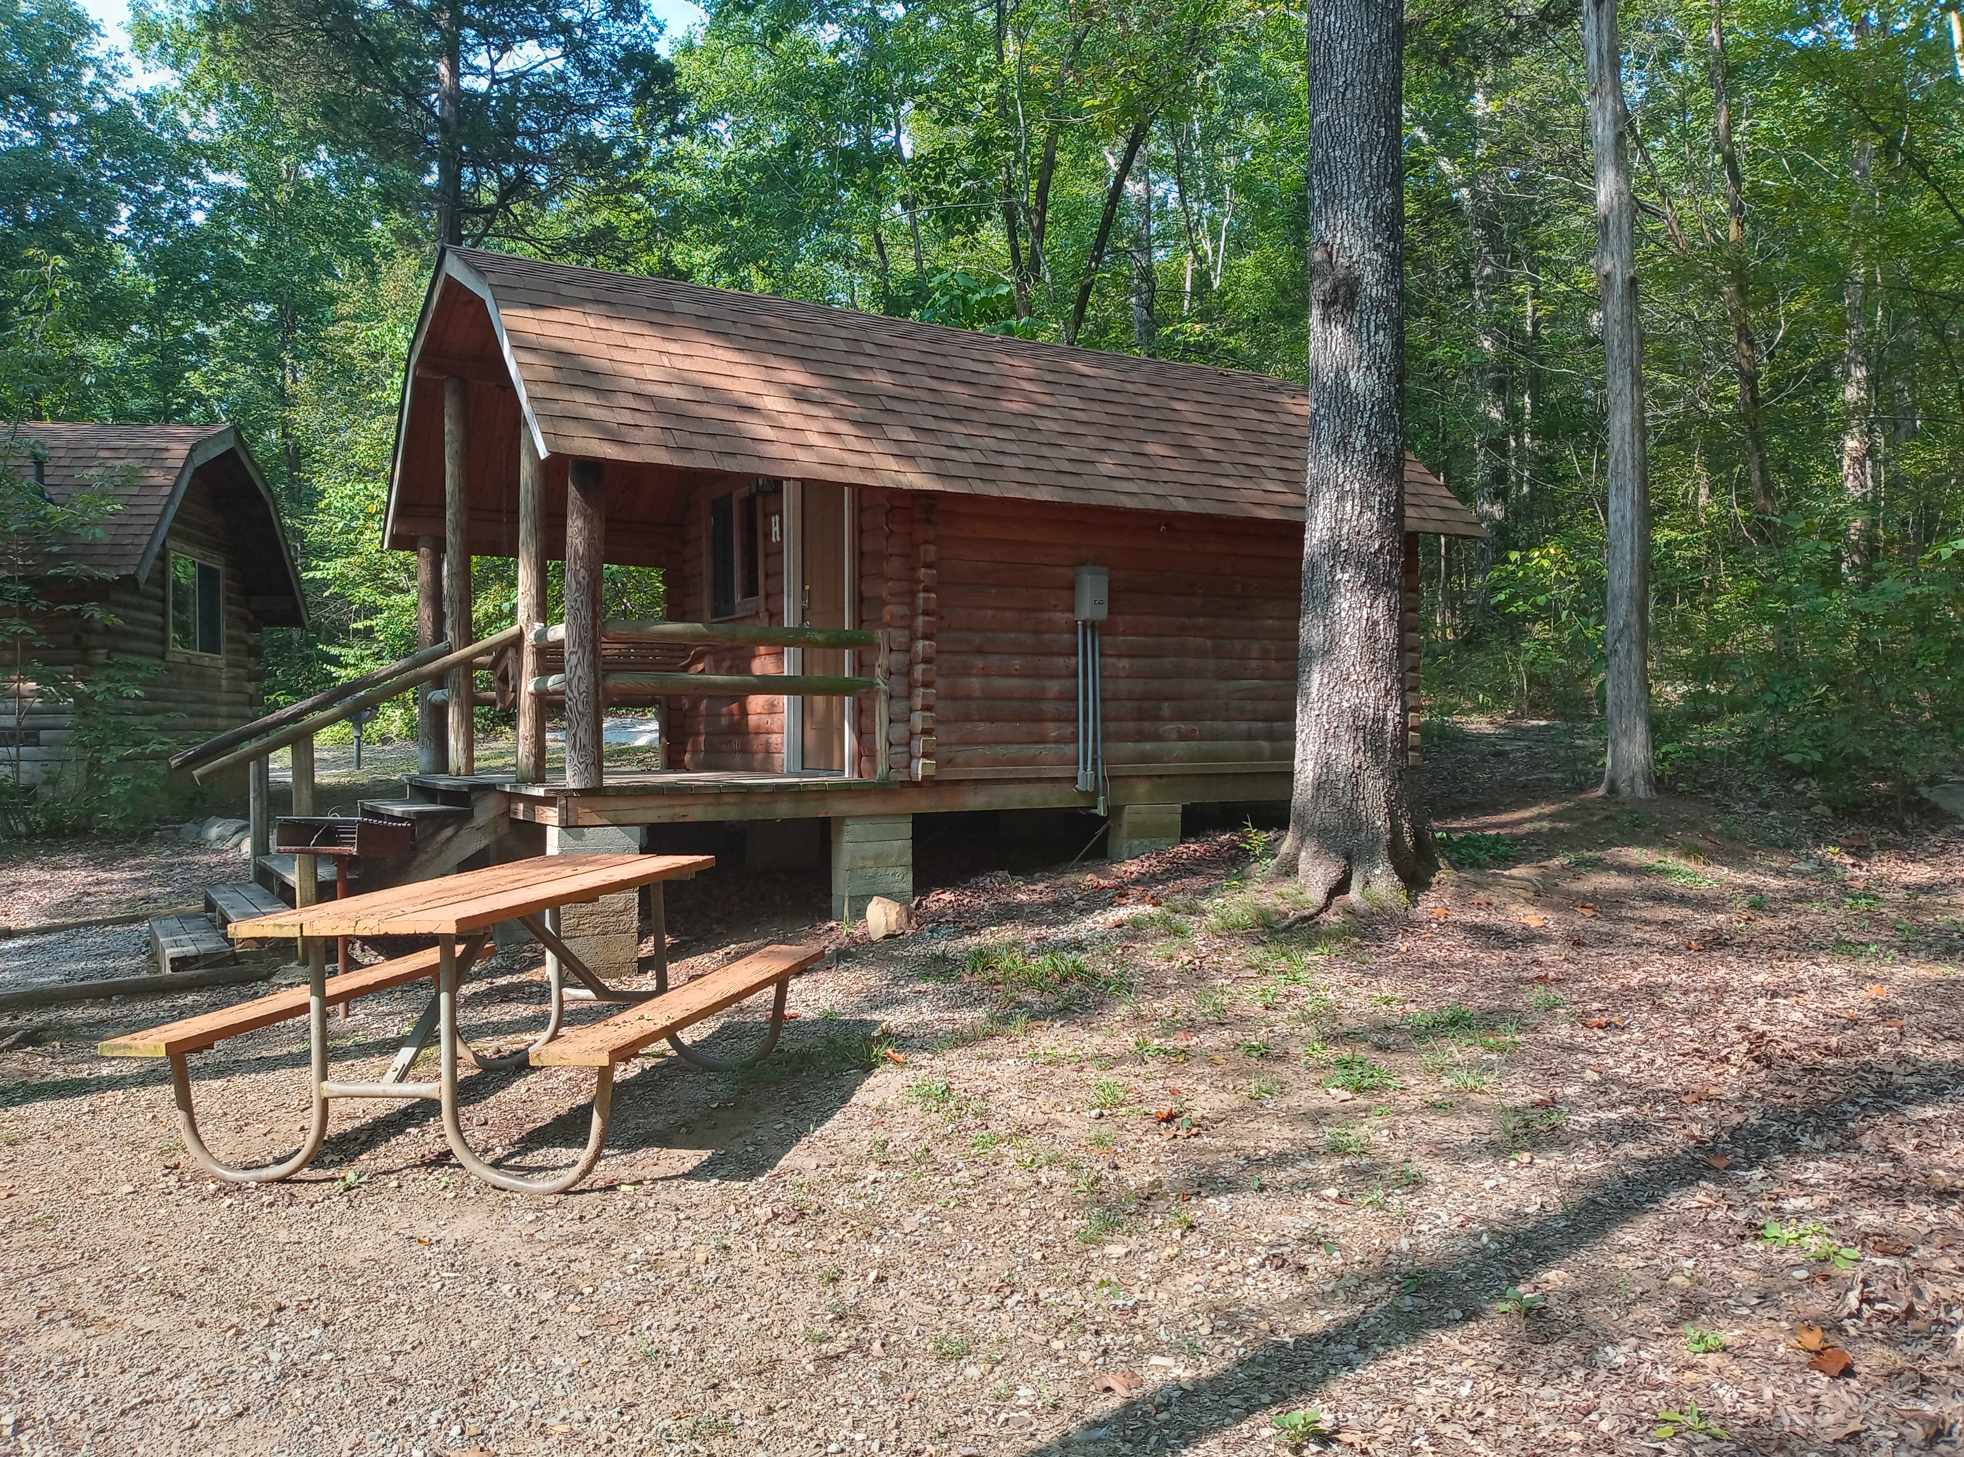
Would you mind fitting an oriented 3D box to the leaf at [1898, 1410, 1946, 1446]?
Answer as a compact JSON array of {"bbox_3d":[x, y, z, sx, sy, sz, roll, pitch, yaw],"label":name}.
[{"bbox_3d":[1.652,1.229,2.790,0.085,0.035,0.075,-1,0,31],"label":"leaf"}]

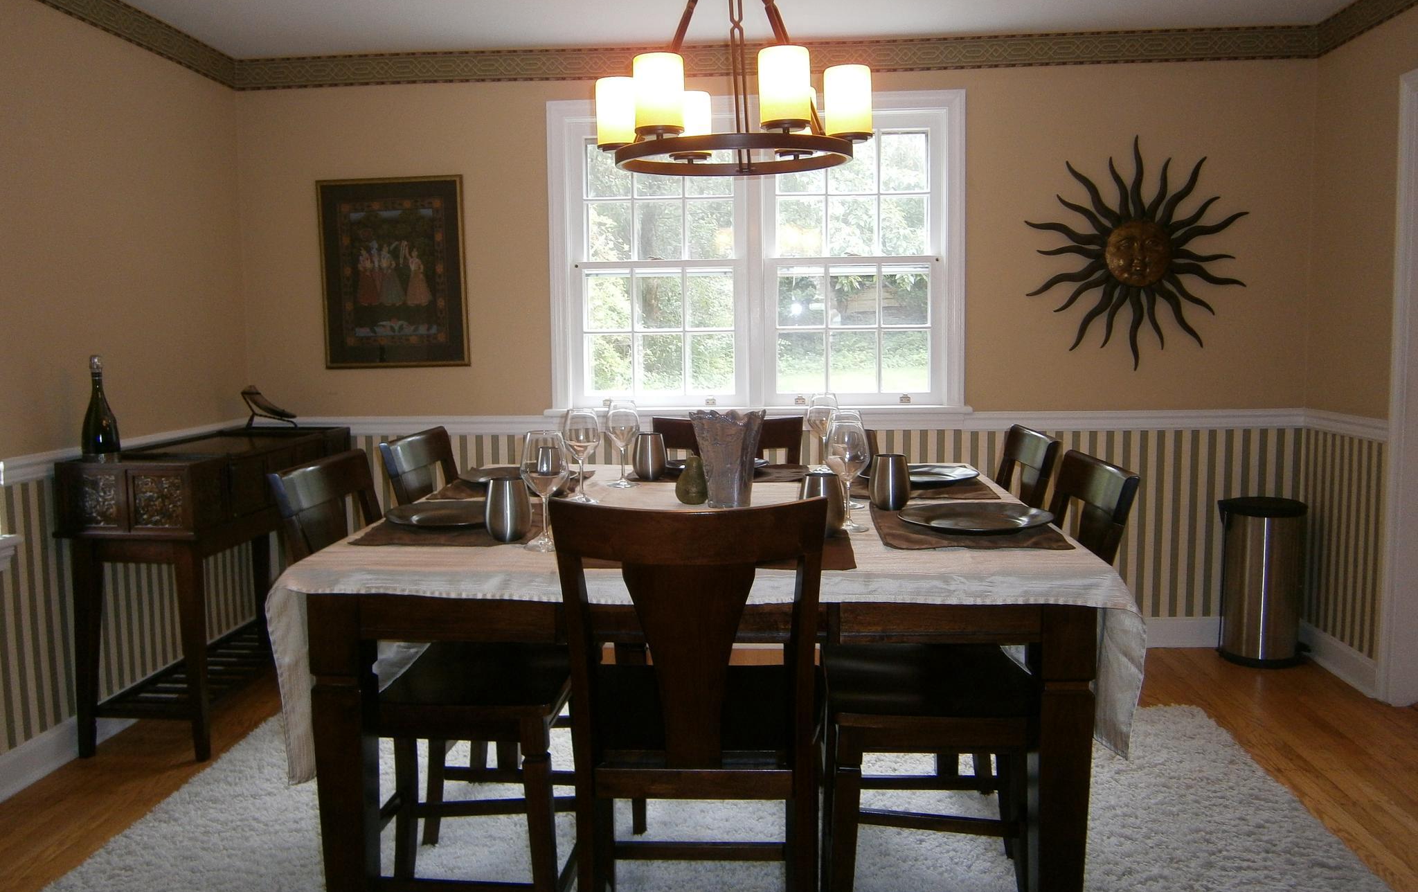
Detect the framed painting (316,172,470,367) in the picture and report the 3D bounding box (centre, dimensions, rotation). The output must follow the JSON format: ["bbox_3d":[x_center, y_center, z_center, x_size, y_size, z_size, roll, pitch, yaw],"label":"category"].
[{"bbox_3d":[-1.331,-0.726,4.474,0.620,0.791,0.031,0,6,4],"label":"framed painting"}]

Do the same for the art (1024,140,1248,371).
[{"bbox_3d":[1.720,-0.770,4.268,0.879,0.933,0.061,0,6,4],"label":"art"}]

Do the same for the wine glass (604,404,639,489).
[{"bbox_3d":[-0.229,-0.005,2.810,0.092,0.217,0.092,0,6,4],"label":"wine glass"}]

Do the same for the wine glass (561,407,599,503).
[{"bbox_3d":[-0.309,0.019,2.571,0.092,0.218,0.092,0,6,4],"label":"wine glass"}]

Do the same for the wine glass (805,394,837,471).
[{"bbox_3d":[0.329,-0.043,3.070,0.092,0.218,0.092,0,6,4],"label":"wine glass"}]

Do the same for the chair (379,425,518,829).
[{"bbox_3d":[-0.482,0.488,2.852,0.625,1.040,0.461,-1,6,2],"label":"chair"}]

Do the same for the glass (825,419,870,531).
[{"bbox_3d":[0.282,0.057,2.158,0.092,0.215,0.092,0,6,4],"label":"glass"}]

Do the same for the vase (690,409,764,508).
[{"bbox_3d":[0.043,0.027,2.447,0.166,0.219,0.164,0,6,4],"label":"vase"}]

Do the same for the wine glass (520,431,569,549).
[{"bbox_3d":[-0.312,0.080,2.002,0.092,0.215,0.092,0,6,4],"label":"wine glass"}]

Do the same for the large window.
[{"bbox_3d":[0.189,-0.789,4.391,1.705,1.273,0.102,0,6,4],"label":"large window"}]

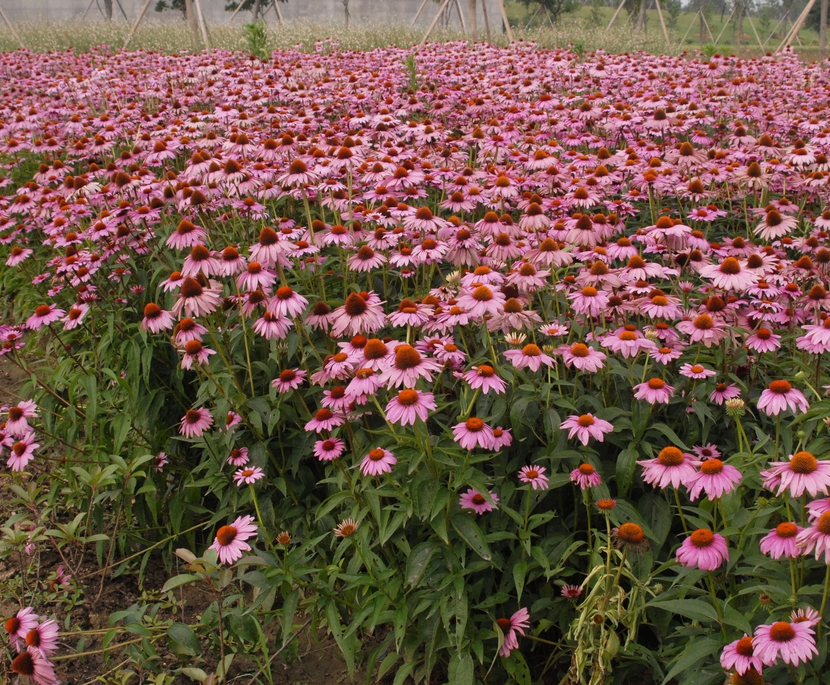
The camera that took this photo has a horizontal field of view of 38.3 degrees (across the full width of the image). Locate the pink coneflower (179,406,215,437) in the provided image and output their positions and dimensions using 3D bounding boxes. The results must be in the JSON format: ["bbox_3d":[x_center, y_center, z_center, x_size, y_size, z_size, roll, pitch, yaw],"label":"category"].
[{"bbox_3d":[-0.380,0.129,2.050,0.067,0.034,0.067,-23,35,0],"label":"pink coneflower"}]

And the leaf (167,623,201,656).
[{"bbox_3d":[-0.482,0.621,2.500,0.085,0.016,0.055,39,48,17],"label":"leaf"}]

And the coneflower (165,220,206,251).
[{"bbox_3d":[-0.509,-0.242,2.650,0.089,0.060,0.089,2,16,-11],"label":"coneflower"}]

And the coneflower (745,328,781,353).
[{"bbox_3d":[0.620,-0.008,2.120,0.063,0.031,0.063,0,22,0],"label":"coneflower"}]

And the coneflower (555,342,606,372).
[{"bbox_3d":[0.305,0.023,2.200,0.092,0.039,0.092,6,19,8],"label":"coneflower"}]

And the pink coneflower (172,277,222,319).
[{"bbox_3d":[-0.364,-0.079,1.980,0.085,0.058,0.085,-9,22,0],"label":"pink coneflower"}]

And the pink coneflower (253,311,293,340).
[{"bbox_3d":[-0.272,-0.033,2.300,0.077,0.045,0.077,0,17,0],"label":"pink coneflower"}]

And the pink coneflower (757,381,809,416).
[{"bbox_3d":[0.632,0.092,2.050,0.089,0.046,0.089,5,16,17],"label":"pink coneflower"}]

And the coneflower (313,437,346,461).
[{"bbox_3d":[-0.151,0.180,2.100,0.054,0.023,0.054,0,44,0],"label":"coneflower"}]

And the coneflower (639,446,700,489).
[{"bbox_3d":[0.423,0.204,1.980,0.100,0.047,0.098,0,22,0],"label":"coneflower"}]

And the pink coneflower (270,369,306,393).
[{"bbox_3d":[-0.254,0.076,2.400,0.068,0.034,0.068,-7,25,2],"label":"pink coneflower"}]

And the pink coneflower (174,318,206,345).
[{"bbox_3d":[-0.451,-0.020,2.400,0.068,0.041,0.068,3,20,-1],"label":"pink coneflower"}]

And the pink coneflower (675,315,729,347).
[{"bbox_3d":[0.481,-0.026,2.000,0.083,0.042,0.083,0,22,0],"label":"pink coneflower"}]

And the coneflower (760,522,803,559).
[{"bbox_3d":[0.578,0.303,1.870,0.073,0.041,0.073,7,22,18],"label":"coneflower"}]

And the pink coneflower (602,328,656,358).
[{"bbox_3d":[0.393,-0.002,2.200,0.098,0.037,0.098,3,16,10],"label":"pink coneflower"}]

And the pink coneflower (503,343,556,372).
[{"bbox_3d":[0.196,0.026,2.050,0.089,0.037,0.089,0,19,0],"label":"pink coneflower"}]

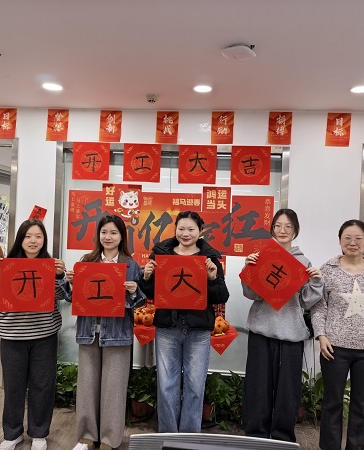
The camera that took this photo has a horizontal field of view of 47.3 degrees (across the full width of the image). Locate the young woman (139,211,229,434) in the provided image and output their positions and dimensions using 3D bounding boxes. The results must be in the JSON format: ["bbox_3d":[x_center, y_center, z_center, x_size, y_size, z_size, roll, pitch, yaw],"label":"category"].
[{"bbox_3d":[0.016,0.751,2.878,0.580,1.701,0.420,2,-1,2],"label":"young woman"}]

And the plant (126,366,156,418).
[{"bbox_3d":[-0.298,1.352,3.380,0.310,0.430,0.310,2,0,5],"label":"plant"}]

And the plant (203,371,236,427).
[{"bbox_3d":[0.227,1.406,3.410,0.360,0.416,0.340,2,-1,5],"label":"plant"}]

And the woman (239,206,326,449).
[{"bbox_3d":[0.691,0.748,2.933,0.530,1.705,0.380,2,0,9],"label":"woman"}]

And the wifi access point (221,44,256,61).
[{"bbox_3d":[0.349,-1.048,2.563,0.195,0.040,0.195,2,-1,32],"label":"wifi access point"}]

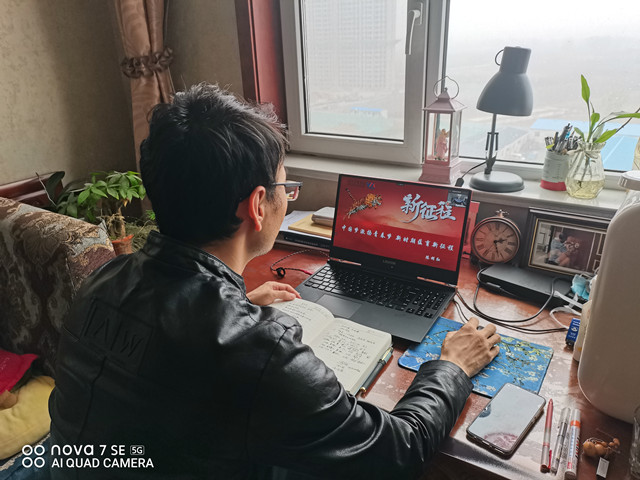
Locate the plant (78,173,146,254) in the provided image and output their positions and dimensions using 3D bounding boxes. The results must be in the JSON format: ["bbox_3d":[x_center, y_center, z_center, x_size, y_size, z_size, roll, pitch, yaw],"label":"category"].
[{"bbox_3d":[-0.836,-0.093,1.997,0.310,0.395,0.310,-13,26,-22],"label":"plant"}]

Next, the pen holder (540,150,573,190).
[{"bbox_3d":[0.641,-0.188,1.301,0.070,0.098,0.070,12,28,31],"label":"pen holder"}]

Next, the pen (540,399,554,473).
[{"bbox_3d":[0.365,0.305,0.764,0.015,0.013,0.161,9,26,25],"label":"pen"}]

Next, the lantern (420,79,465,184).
[{"bbox_3d":[0.359,-0.319,1.391,0.100,0.292,0.100,13,29,33],"label":"lantern"}]

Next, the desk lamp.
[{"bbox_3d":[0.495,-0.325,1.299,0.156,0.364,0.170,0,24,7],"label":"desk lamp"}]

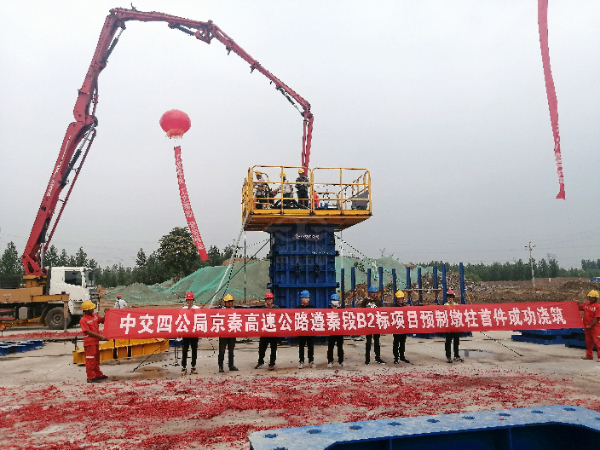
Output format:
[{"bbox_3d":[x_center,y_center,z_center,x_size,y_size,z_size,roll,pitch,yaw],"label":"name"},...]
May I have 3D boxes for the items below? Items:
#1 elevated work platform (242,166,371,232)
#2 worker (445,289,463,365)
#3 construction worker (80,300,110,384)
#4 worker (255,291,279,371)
[{"bbox_3d":[0.050,-0.731,15.539,3.620,1.460,3.700,0,-7,-9],"label":"elevated work platform"},{"bbox_3d":[3.827,2.526,11.705,0.480,1.770,0.340,-1,-6,7],"label":"worker"},{"bbox_3d":[-4.365,2.464,9.983,0.580,1.680,0.470,-2,-7,7],"label":"construction worker"},{"bbox_3d":[-0.791,2.498,11.048,0.550,1.790,0.360,0,-6,-5],"label":"worker"}]

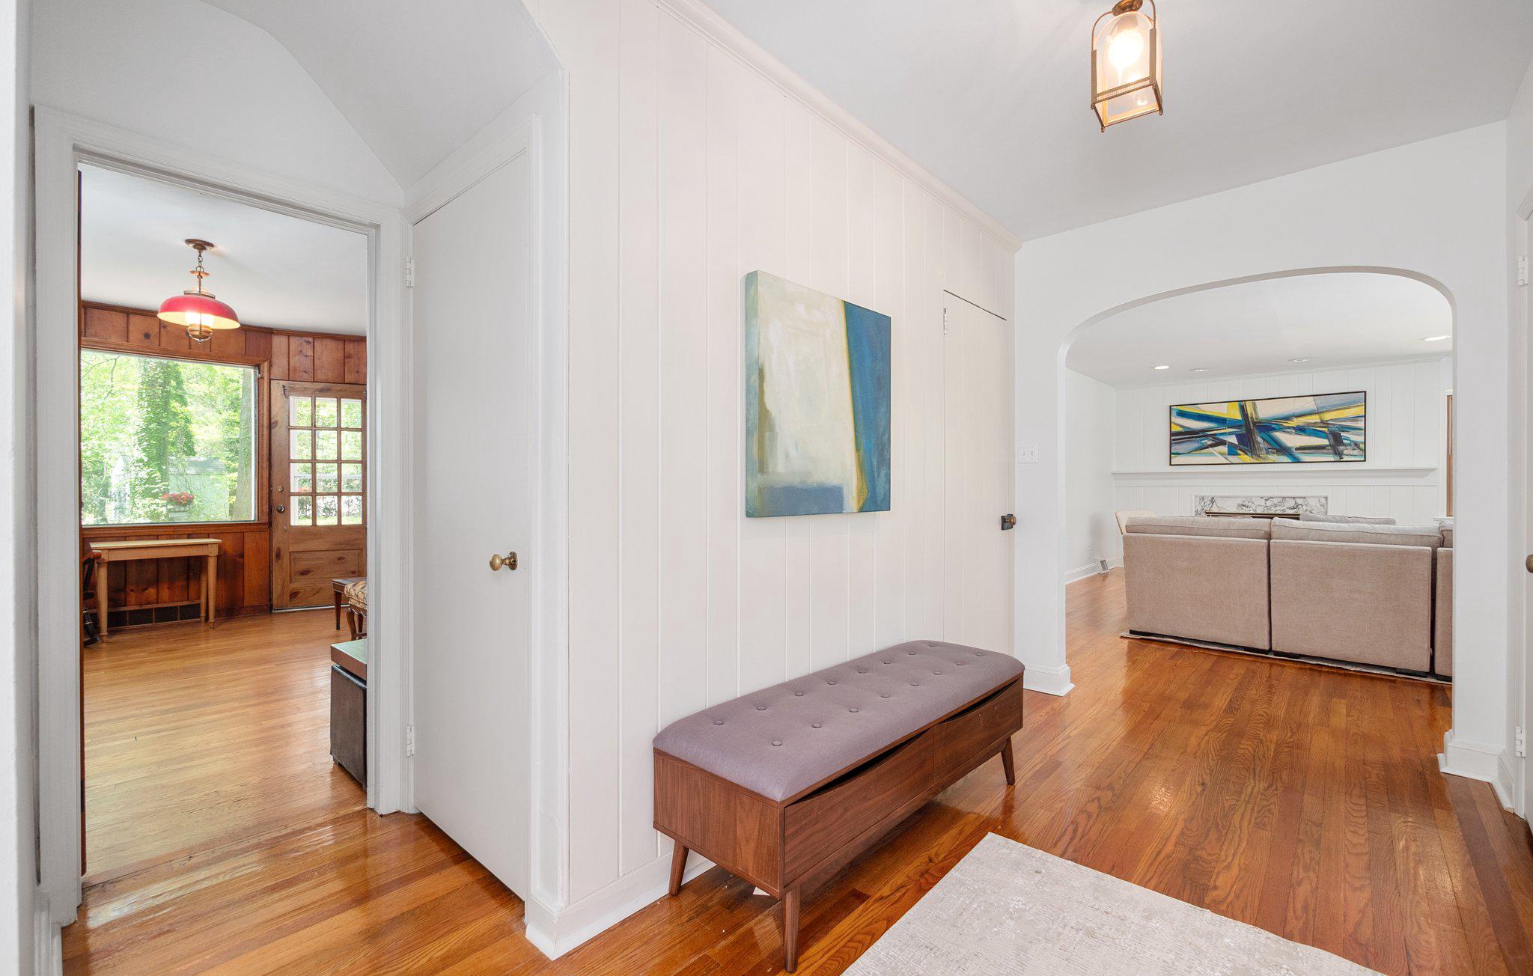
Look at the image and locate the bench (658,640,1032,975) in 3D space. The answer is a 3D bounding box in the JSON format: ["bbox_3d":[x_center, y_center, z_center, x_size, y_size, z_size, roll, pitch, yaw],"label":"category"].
[{"bbox_3d":[0.333,0.854,1.988,0.448,0.472,1.354,0,0,43],"label":"bench"}]

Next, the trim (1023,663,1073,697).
[{"bbox_3d":[1.533,1.028,3.391,0.215,0.125,0.205,0,0,41],"label":"trim"}]

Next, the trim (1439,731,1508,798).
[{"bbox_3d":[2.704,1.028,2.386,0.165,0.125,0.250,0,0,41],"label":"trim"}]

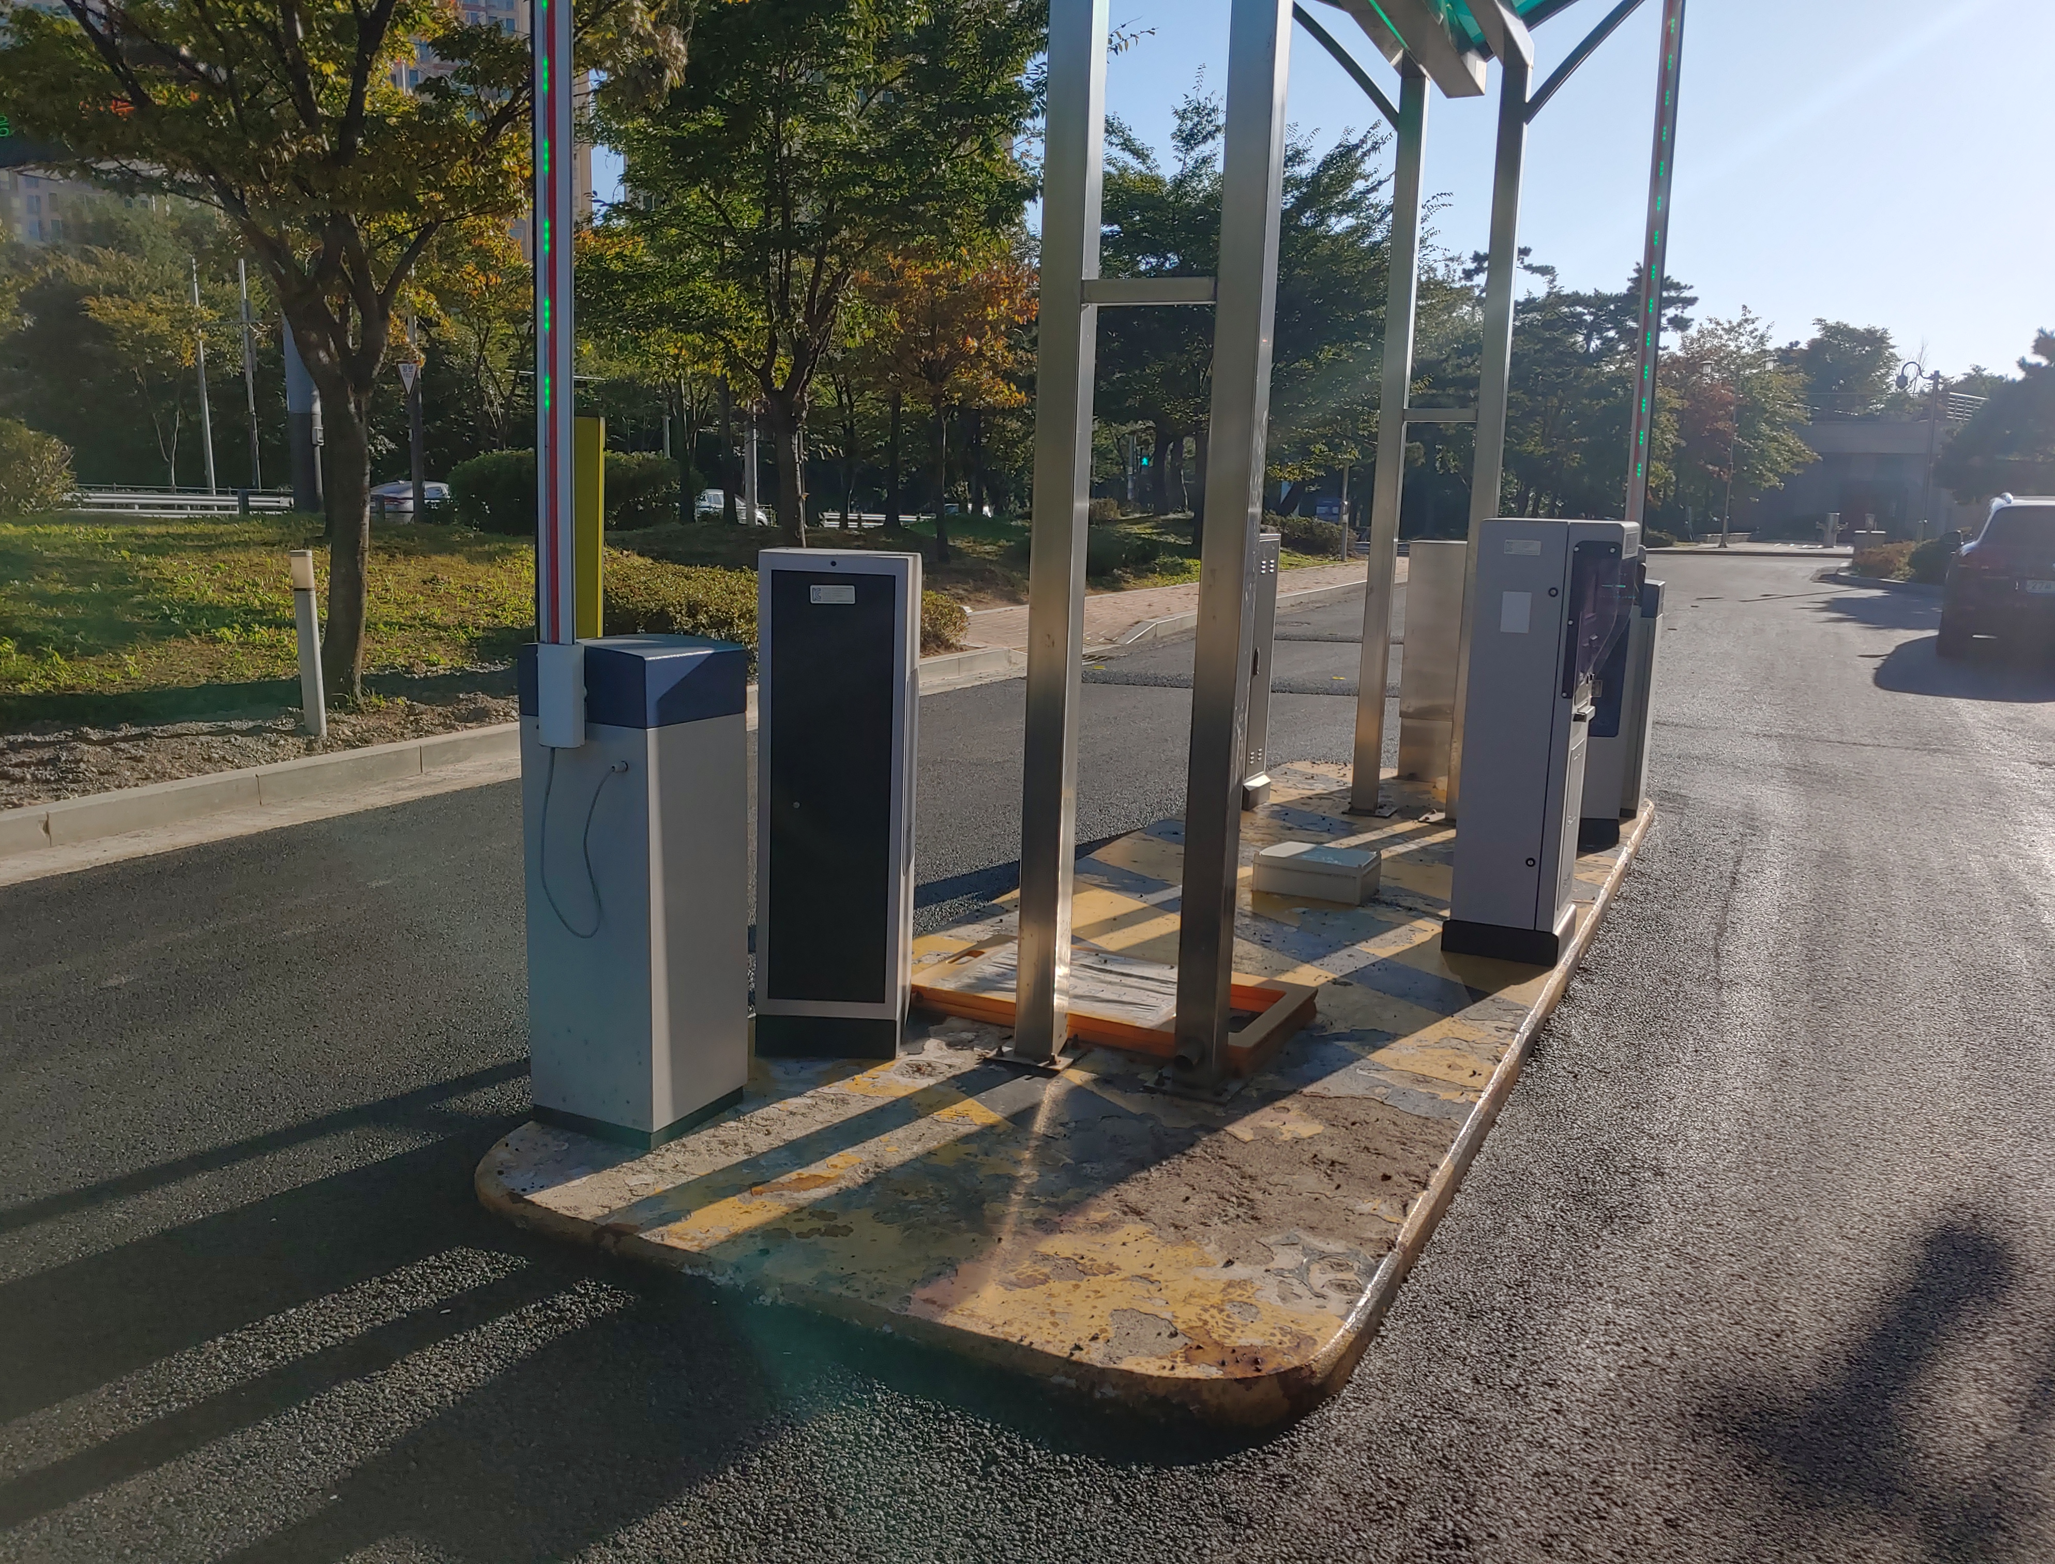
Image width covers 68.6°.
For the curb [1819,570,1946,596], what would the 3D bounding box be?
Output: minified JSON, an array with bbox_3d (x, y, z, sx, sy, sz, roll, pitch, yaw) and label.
[{"bbox_3d":[15.714,-3.586,27.482,0.400,0.170,4.352,2,12,-2],"label":"curb"}]

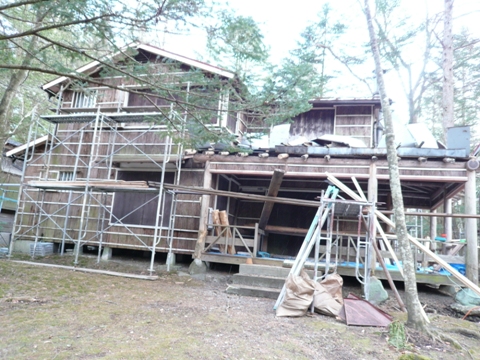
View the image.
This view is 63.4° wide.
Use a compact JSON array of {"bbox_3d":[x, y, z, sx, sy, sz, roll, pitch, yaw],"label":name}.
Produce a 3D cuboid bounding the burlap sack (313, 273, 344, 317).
[{"bbox_3d":[1.447,1.865,6.326,0.530,0.700,0.450,2,-10,16],"label":"burlap sack"}]

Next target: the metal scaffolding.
[{"bbox_3d":[-3.310,0.170,9.087,3.750,3.720,0.840,2,-10,16],"label":"metal scaffolding"}]

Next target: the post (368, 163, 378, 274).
[{"bbox_3d":[2.726,0.760,7.929,0.190,2.289,0.190,2,-10,16],"label":"post"}]

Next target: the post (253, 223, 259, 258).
[{"bbox_3d":[0.349,1.317,8.470,0.090,0.746,0.090,2,-10,16],"label":"post"}]

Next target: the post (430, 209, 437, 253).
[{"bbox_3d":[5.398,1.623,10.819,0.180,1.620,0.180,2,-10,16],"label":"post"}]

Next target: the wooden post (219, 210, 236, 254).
[{"bbox_3d":[-0.300,1.304,9.650,0.170,1.106,0.170,-16,-14,12],"label":"wooden post"}]

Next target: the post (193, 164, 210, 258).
[{"bbox_3d":[-0.856,0.666,8.923,0.180,2.240,0.180,3,-10,16],"label":"post"}]

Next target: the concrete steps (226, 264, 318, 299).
[{"bbox_3d":[0.729,1.989,7.573,1.680,0.500,1.100,2,-10,16],"label":"concrete steps"}]

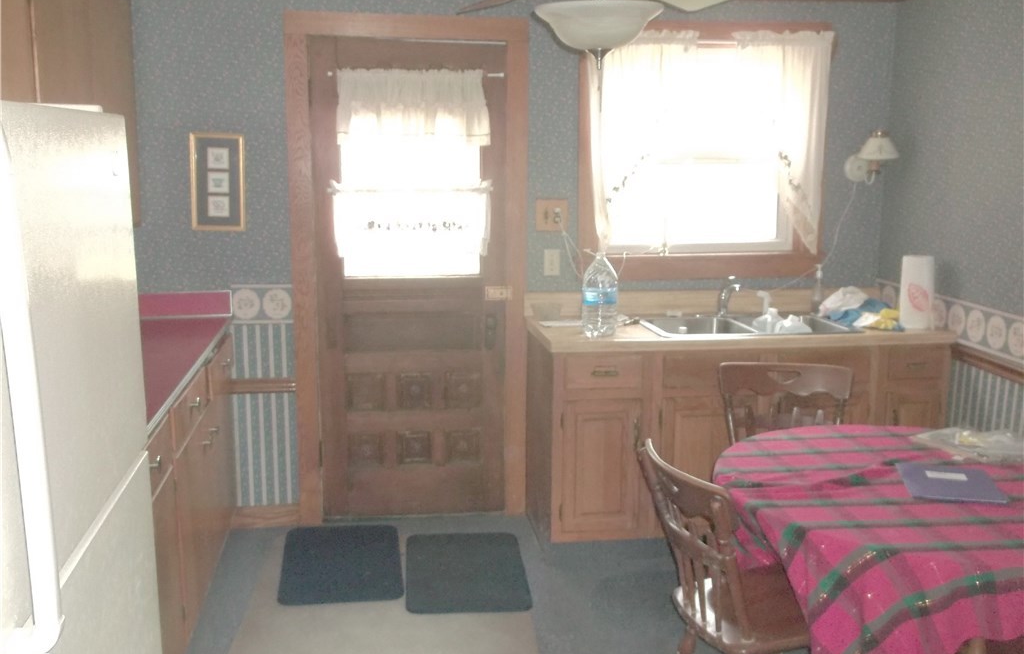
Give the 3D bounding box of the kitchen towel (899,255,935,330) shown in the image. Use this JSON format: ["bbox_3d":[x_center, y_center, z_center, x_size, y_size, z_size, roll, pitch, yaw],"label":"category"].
[{"bbox_3d":[1.659,-0.146,4.028,0.145,0.290,0.145,-1,11,-8],"label":"kitchen towel"}]

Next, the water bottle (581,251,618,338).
[{"bbox_3d":[0.346,-0.136,3.838,0.140,0.325,0.140,-1,11,-8],"label":"water bottle"}]

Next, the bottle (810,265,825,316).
[{"bbox_3d":[1.351,-0.162,4.291,0.065,0.224,0.065,-1,11,-8],"label":"bottle"}]

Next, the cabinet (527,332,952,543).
[{"bbox_3d":[0.927,0.428,4.189,1.640,0.910,0.600,-1,11,-8],"label":"cabinet"}]

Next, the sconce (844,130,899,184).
[{"bbox_3d":[1.565,-0.734,4.223,0.178,0.235,0.250,-1,11,-8],"label":"sconce"}]

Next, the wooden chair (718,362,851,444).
[{"bbox_3d":[0.960,0.610,3.288,0.465,0.910,0.510,0,11,-1],"label":"wooden chair"}]

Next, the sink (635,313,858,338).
[{"bbox_3d":[0.973,0.070,4.094,0.830,0.190,0.500,-1,11,-8],"label":"sink"}]

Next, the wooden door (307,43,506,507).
[{"bbox_3d":[-0.427,-0.163,4.198,0.820,2.060,0.050,-1,11,-8],"label":"wooden door"}]

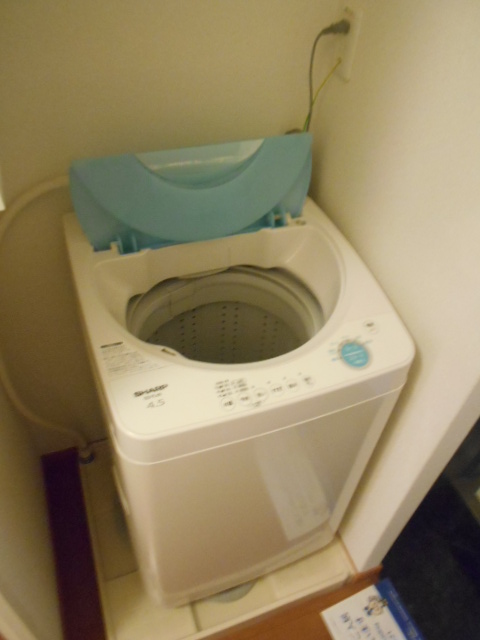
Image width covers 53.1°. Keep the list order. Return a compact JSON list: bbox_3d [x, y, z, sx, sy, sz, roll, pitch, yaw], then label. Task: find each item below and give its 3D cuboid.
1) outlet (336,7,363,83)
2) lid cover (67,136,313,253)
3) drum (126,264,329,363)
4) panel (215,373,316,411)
[{"bbox_3d":[0.195,-0.514,0.894,0.015,0.117,0.066,-13,46,-16],"label":"outlet"},{"bbox_3d":[-0.079,-0.253,0.950,0.465,0.172,0.050,-13,40,-16],"label":"lid cover"},{"bbox_3d":[-0.029,0.118,1.073,0.400,0.350,0.400,-13,46,-16],"label":"drum"},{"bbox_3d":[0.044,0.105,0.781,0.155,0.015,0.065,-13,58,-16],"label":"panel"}]

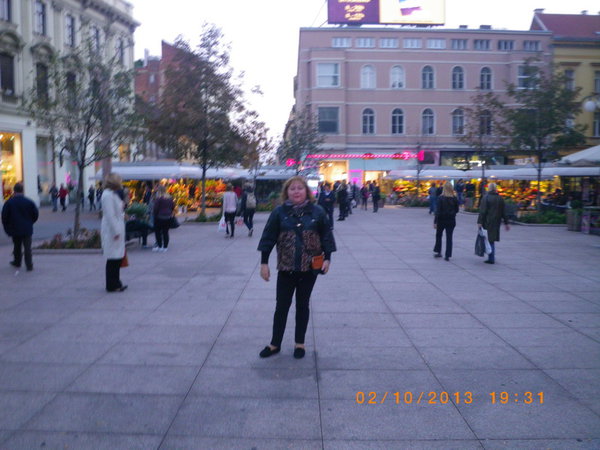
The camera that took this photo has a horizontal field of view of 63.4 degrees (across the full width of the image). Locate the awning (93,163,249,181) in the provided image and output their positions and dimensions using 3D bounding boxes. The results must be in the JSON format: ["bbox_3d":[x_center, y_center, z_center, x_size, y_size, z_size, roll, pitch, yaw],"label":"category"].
[{"bbox_3d":[-6.581,-2.642,24.664,7.600,0.850,3.000,0,5,-6],"label":"awning"}]

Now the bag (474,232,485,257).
[{"bbox_3d":[3.707,0.403,10.022,0.190,0.500,0.270,0,5,0],"label":"bag"}]

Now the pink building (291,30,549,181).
[{"bbox_3d":[11.156,-10.214,49.848,22.700,15.000,13.000,1,5,0],"label":"pink building"}]

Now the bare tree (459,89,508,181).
[{"bbox_3d":[10.635,-4.251,27.835,2.900,7.100,2.900,2,5,21],"label":"bare tree"}]

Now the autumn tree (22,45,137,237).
[{"bbox_3d":[-5.552,-1.958,12.276,2.800,5.000,2.700,0,5,0],"label":"autumn tree"}]

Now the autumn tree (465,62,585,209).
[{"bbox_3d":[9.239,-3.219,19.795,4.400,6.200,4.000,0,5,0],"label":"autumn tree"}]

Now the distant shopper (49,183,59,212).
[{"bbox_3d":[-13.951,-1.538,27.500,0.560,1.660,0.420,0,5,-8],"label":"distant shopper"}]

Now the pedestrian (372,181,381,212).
[{"bbox_3d":[4.125,-1.499,26.169,0.400,1.660,0.470,-2,5,-17],"label":"pedestrian"}]

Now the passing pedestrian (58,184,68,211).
[{"bbox_3d":[-14.437,-1.683,29.554,0.540,1.700,0.380,-1,5,-12],"label":"passing pedestrian"}]

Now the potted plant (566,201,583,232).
[{"bbox_3d":[9.618,-0.332,16.928,0.540,1.080,0.520,3,5,29],"label":"potted plant"}]

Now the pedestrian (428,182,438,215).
[{"bbox_3d":[7.372,-1.463,26.800,0.550,1.700,0.420,0,5,-8],"label":"pedestrian"}]

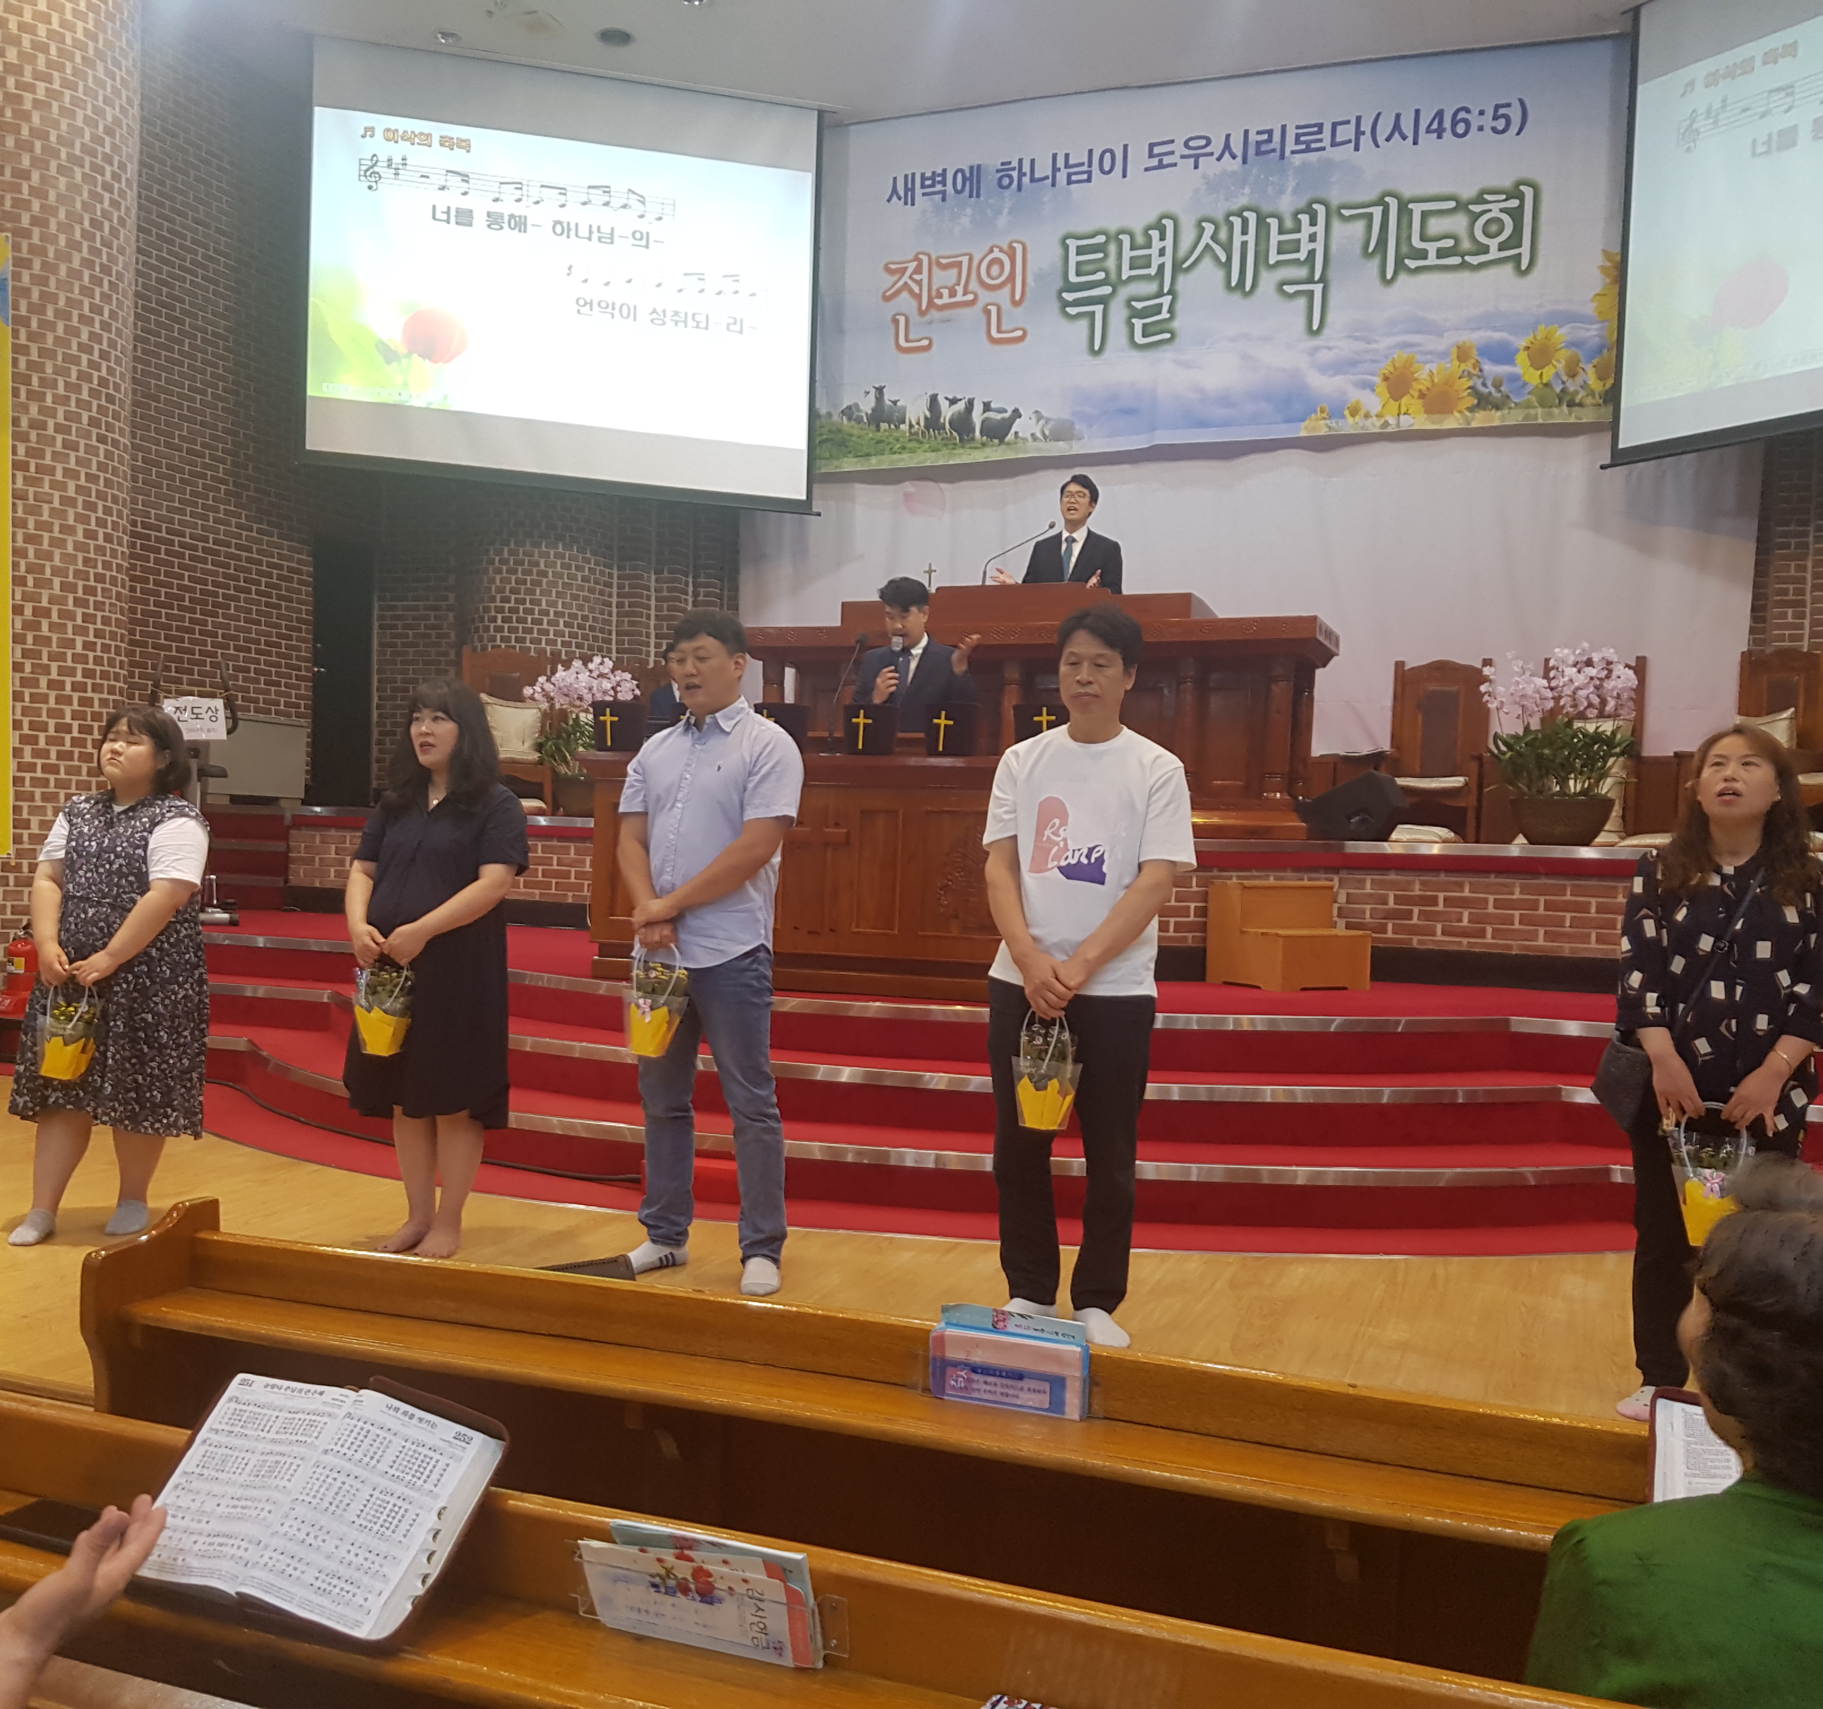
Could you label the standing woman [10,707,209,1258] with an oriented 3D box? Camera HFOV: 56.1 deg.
[{"bbox_3d":[-2.277,0.323,4.860,0.510,1.483,0.420,2,1,8],"label":"standing woman"}]

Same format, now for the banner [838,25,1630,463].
[{"bbox_3d":[1.695,-3.623,10.581,5.142,2.245,0.050,2,2,19],"label":"banner"}]

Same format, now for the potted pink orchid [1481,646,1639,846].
[{"bbox_3d":[2.640,-0.440,6.990,0.600,0.810,0.550,2,2,18],"label":"potted pink orchid"}]

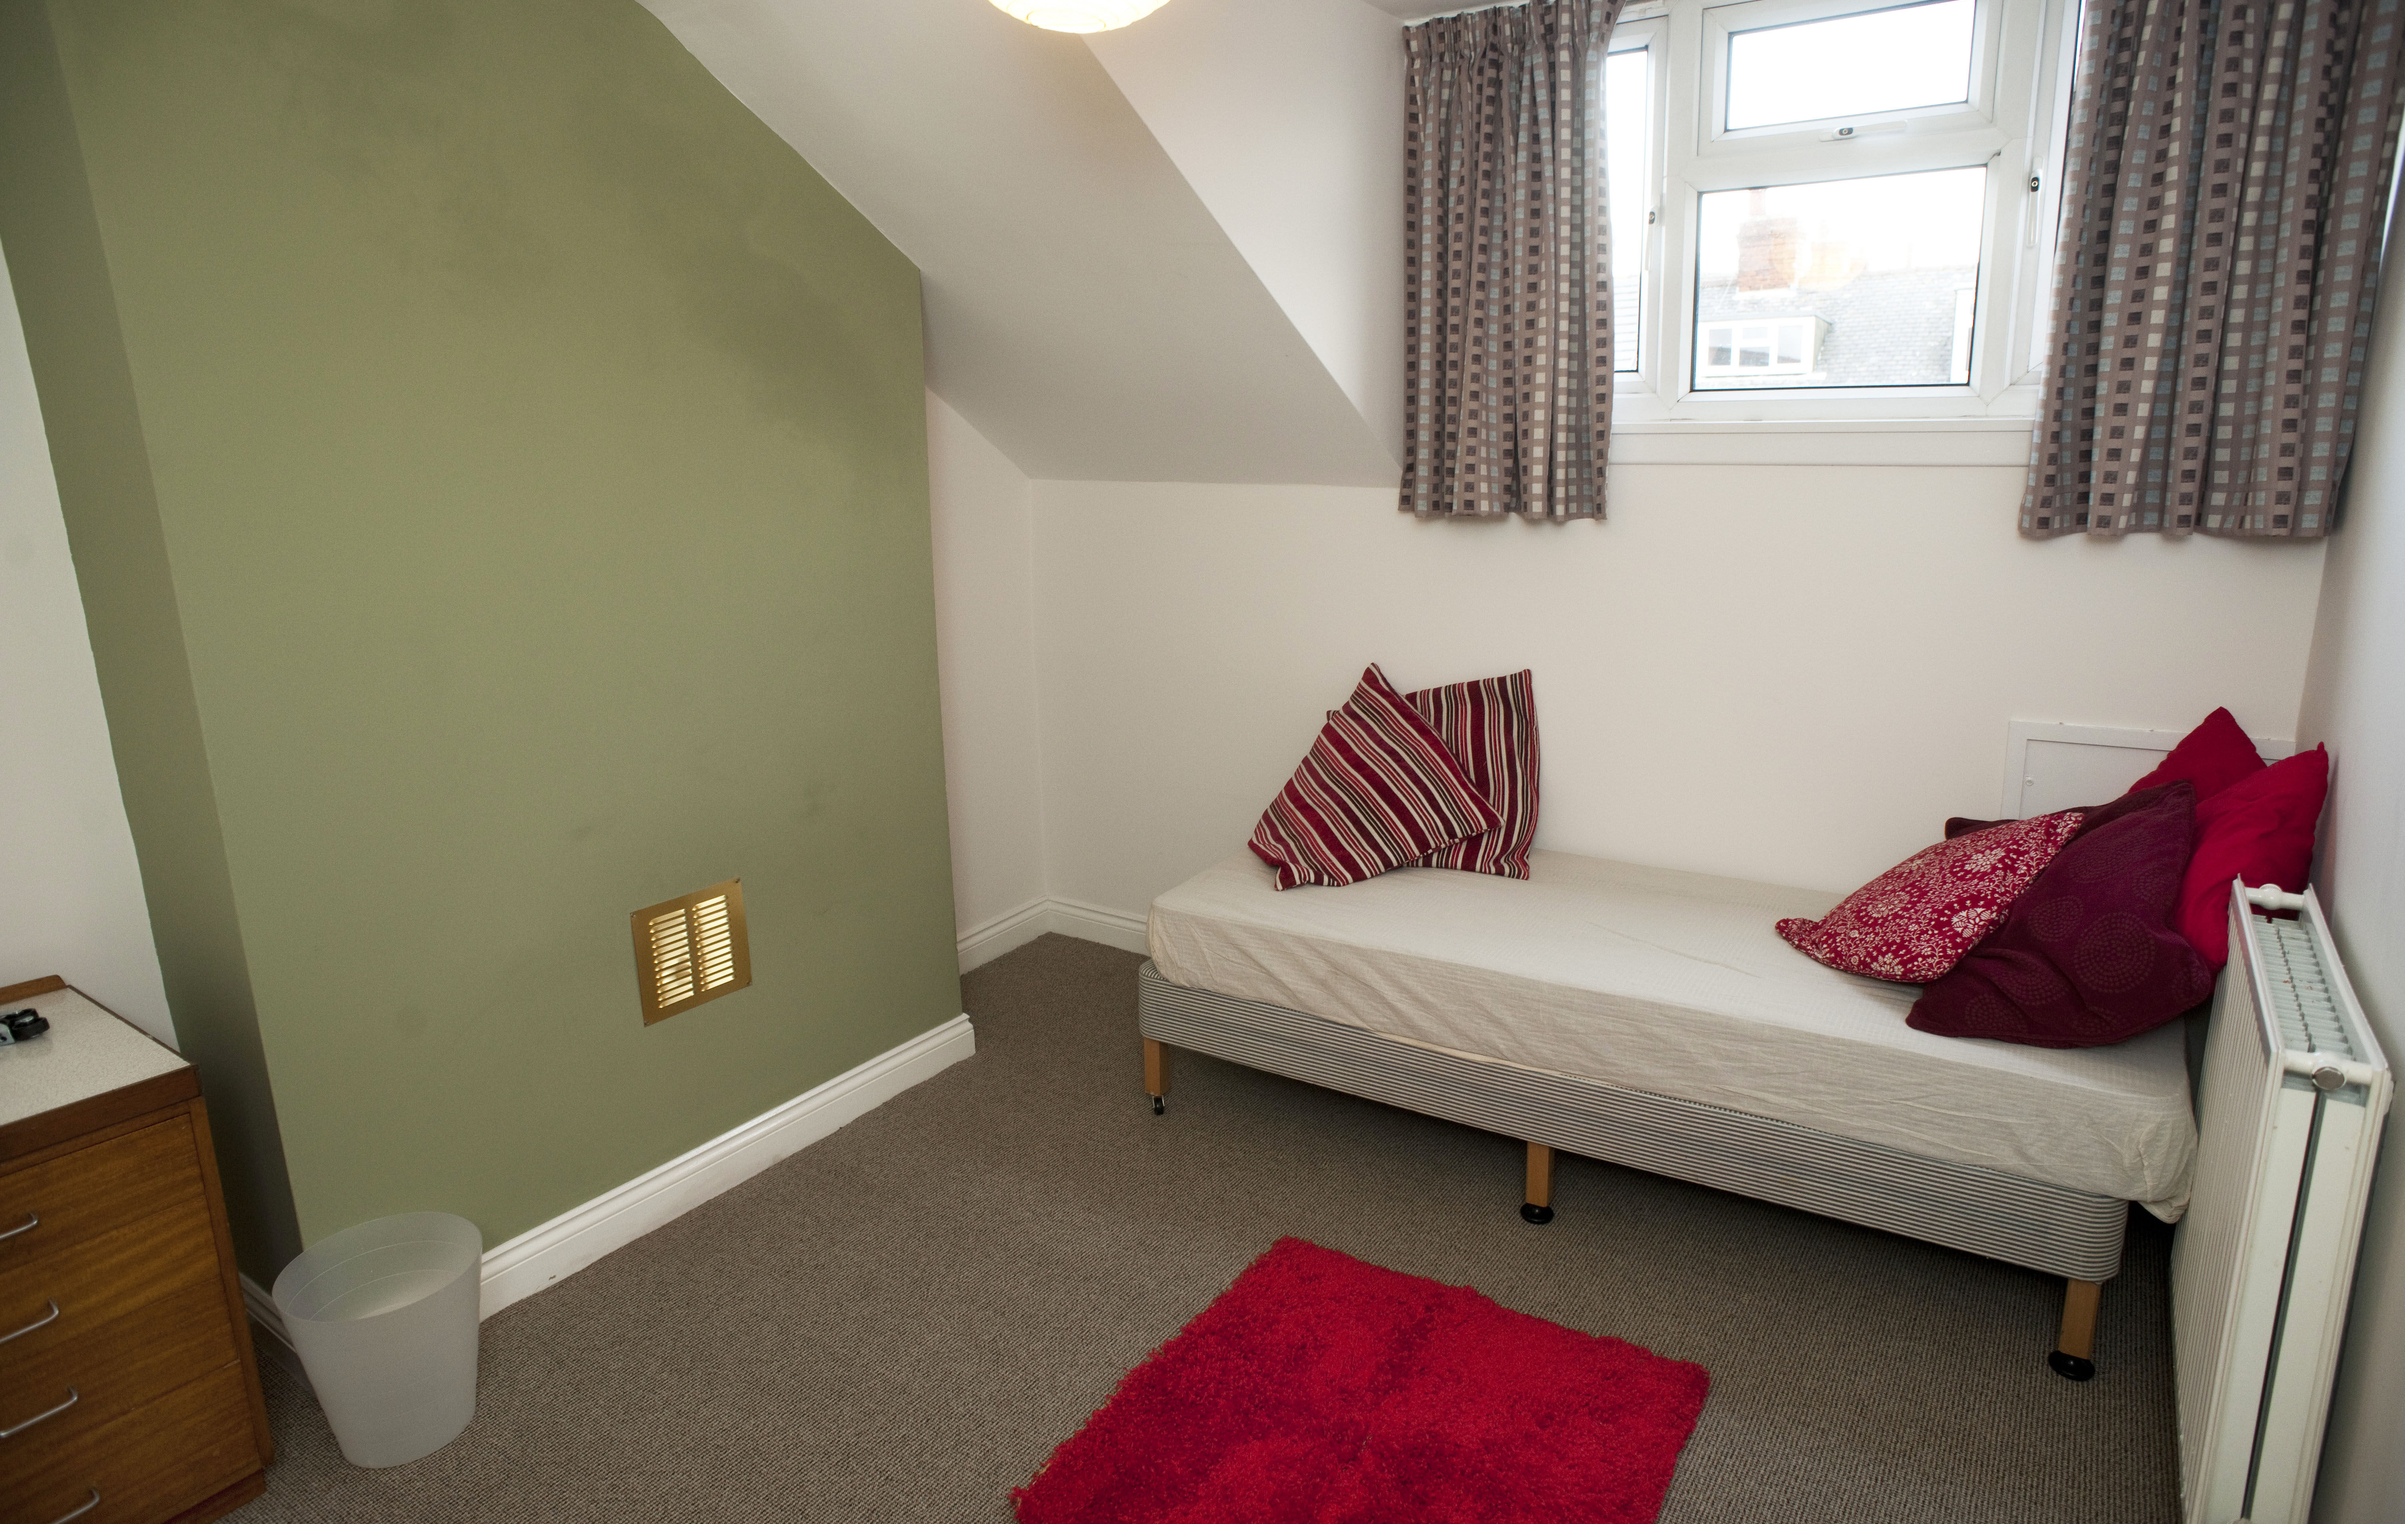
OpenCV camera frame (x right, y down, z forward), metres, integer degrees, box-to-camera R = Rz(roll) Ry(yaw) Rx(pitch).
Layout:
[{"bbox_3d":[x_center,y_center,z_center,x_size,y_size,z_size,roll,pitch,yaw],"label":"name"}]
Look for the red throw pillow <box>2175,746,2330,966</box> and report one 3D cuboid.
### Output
[{"bbox_3d":[1.723,0.172,2.382,0.150,0.430,0.420,18,-3,-30],"label":"red throw pillow"}]

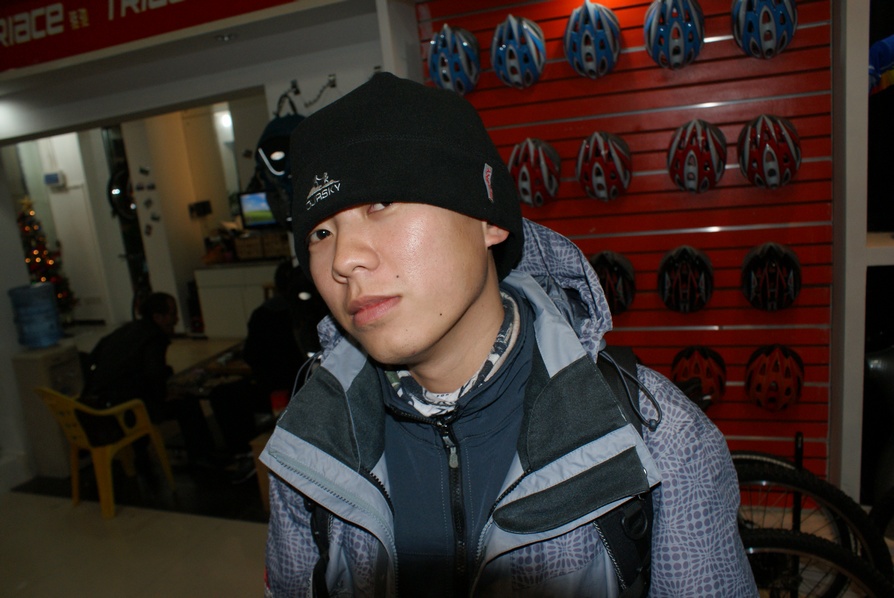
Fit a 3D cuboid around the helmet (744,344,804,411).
[{"bbox_3d":[1.266,0.303,2.593,0.213,0.270,0.160,-2,13,20],"label":"helmet"}]

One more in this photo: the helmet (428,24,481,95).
[{"bbox_3d":[0.024,-0.997,2.815,0.216,0.282,0.165,-2,24,19],"label":"helmet"}]

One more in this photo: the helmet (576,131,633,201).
[{"bbox_3d":[0.615,-0.521,2.622,0.213,0.270,0.160,-2,13,20],"label":"helmet"}]

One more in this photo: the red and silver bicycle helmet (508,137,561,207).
[{"bbox_3d":[0.354,-0.516,2.719,0.213,0.270,0.160,-2,13,20],"label":"red and silver bicycle helmet"}]

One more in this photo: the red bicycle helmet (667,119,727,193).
[{"bbox_3d":[0.969,-0.546,2.605,0.216,0.282,0.165,-2,24,19],"label":"red bicycle helmet"}]

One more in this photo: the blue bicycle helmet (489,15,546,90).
[{"bbox_3d":[0.285,-1.000,2.727,0.216,0.282,0.165,-2,24,19],"label":"blue bicycle helmet"}]

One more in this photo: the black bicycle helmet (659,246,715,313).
[{"bbox_3d":[0.965,-0.068,2.717,0.216,0.282,0.165,-2,24,19],"label":"black bicycle helmet"}]

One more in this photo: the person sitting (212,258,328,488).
[{"bbox_3d":[-0.945,0.404,3.711,0.700,1.220,0.500,-3,12,13],"label":"person sitting"}]

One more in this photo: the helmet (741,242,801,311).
[{"bbox_3d":[1.212,-0.084,2.514,0.213,0.270,0.160,-2,13,20],"label":"helmet"}]

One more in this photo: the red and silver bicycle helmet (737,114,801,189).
[{"bbox_3d":[1.151,-0.524,2.393,0.210,0.265,0.160,-8,9,19],"label":"red and silver bicycle helmet"}]

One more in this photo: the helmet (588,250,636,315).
[{"bbox_3d":[0.680,-0.055,2.815,0.216,0.282,0.165,-2,24,19],"label":"helmet"}]

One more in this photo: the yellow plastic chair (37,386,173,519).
[{"bbox_3d":[-1.896,0.789,3.723,0.510,0.720,0.470,3,14,39],"label":"yellow plastic chair"}]

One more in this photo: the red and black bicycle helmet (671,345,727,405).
[{"bbox_3d":[1.007,0.314,2.688,0.213,0.270,0.160,-2,13,20],"label":"red and black bicycle helmet"}]

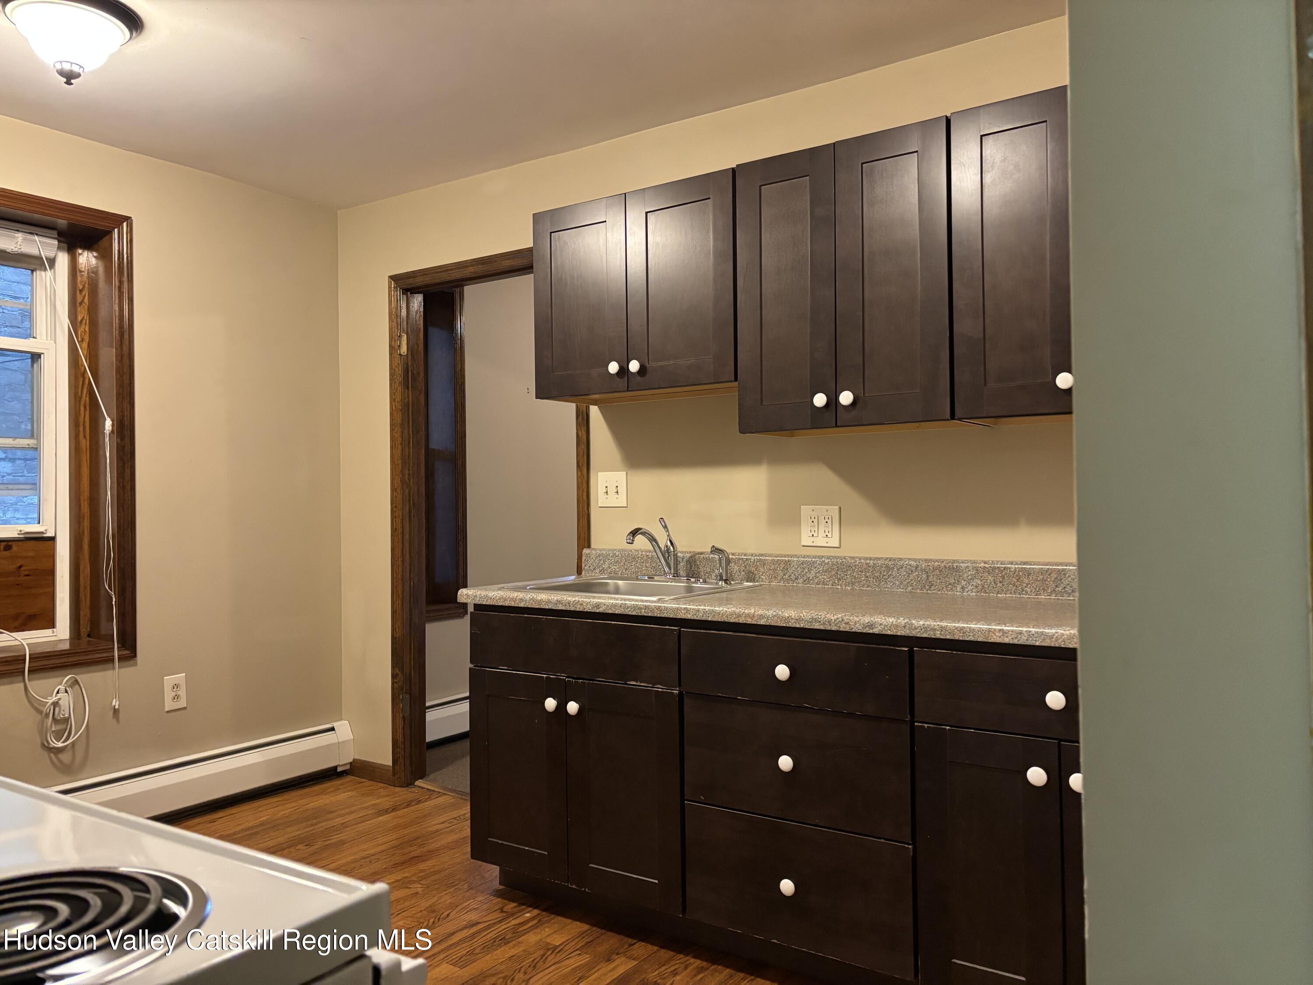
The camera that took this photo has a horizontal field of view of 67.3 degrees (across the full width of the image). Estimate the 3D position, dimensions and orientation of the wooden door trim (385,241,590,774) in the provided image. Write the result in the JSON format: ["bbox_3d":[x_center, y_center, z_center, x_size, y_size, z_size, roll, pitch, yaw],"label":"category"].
[{"bbox_3d":[-0.631,0.153,3.838,1.052,2.108,0.128,-1,0,34],"label":"wooden door trim"}]

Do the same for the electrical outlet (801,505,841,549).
[{"bbox_3d":[0.499,0.106,3.004,0.127,0.125,0.009,-1,0,34],"label":"electrical outlet"}]

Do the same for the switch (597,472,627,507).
[{"bbox_3d":[-0.156,-0.009,3.449,0.126,0.124,0.013,-1,0,34],"label":"switch"}]

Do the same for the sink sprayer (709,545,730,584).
[{"bbox_3d":[0.197,0.226,3.053,0.041,0.122,0.088,-1,0,34],"label":"sink sprayer"}]

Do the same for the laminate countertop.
[{"bbox_3d":[0.428,0.256,2.670,2.054,0.128,0.641,-1,0,34],"label":"laminate countertop"}]

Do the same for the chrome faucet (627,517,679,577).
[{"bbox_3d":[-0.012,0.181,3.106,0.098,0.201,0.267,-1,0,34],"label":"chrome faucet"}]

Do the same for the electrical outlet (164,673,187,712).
[{"bbox_3d":[-1.782,0.746,3.661,0.009,0.125,0.080,-1,0,34],"label":"electrical outlet"}]

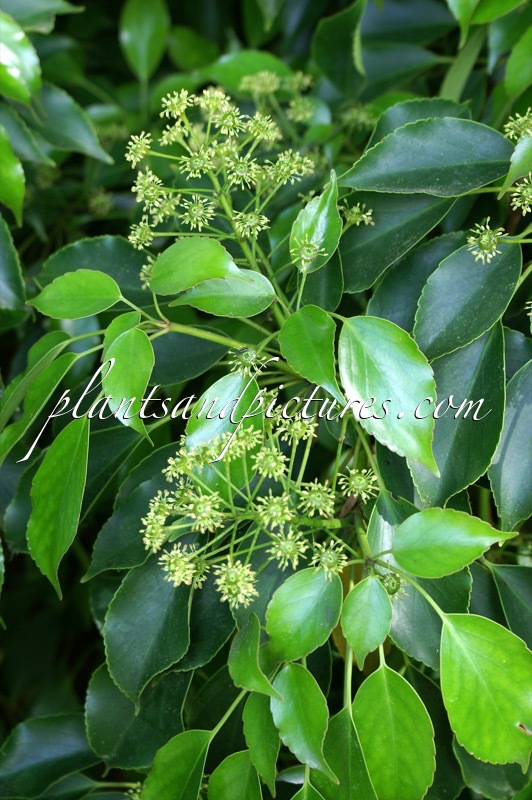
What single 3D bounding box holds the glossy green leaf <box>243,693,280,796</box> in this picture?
[{"bbox_3d":[-0.002,0.174,0.845,0.019,0.054,0.011,-3,-6,-25],"label":"glossy green leaf"}]

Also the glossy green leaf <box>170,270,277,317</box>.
[{"bbox_3d":[-0.022,-0.054,0.840,0.054,0.011,0.028,-5,60,-3],"label":"glossy green leaf"}]

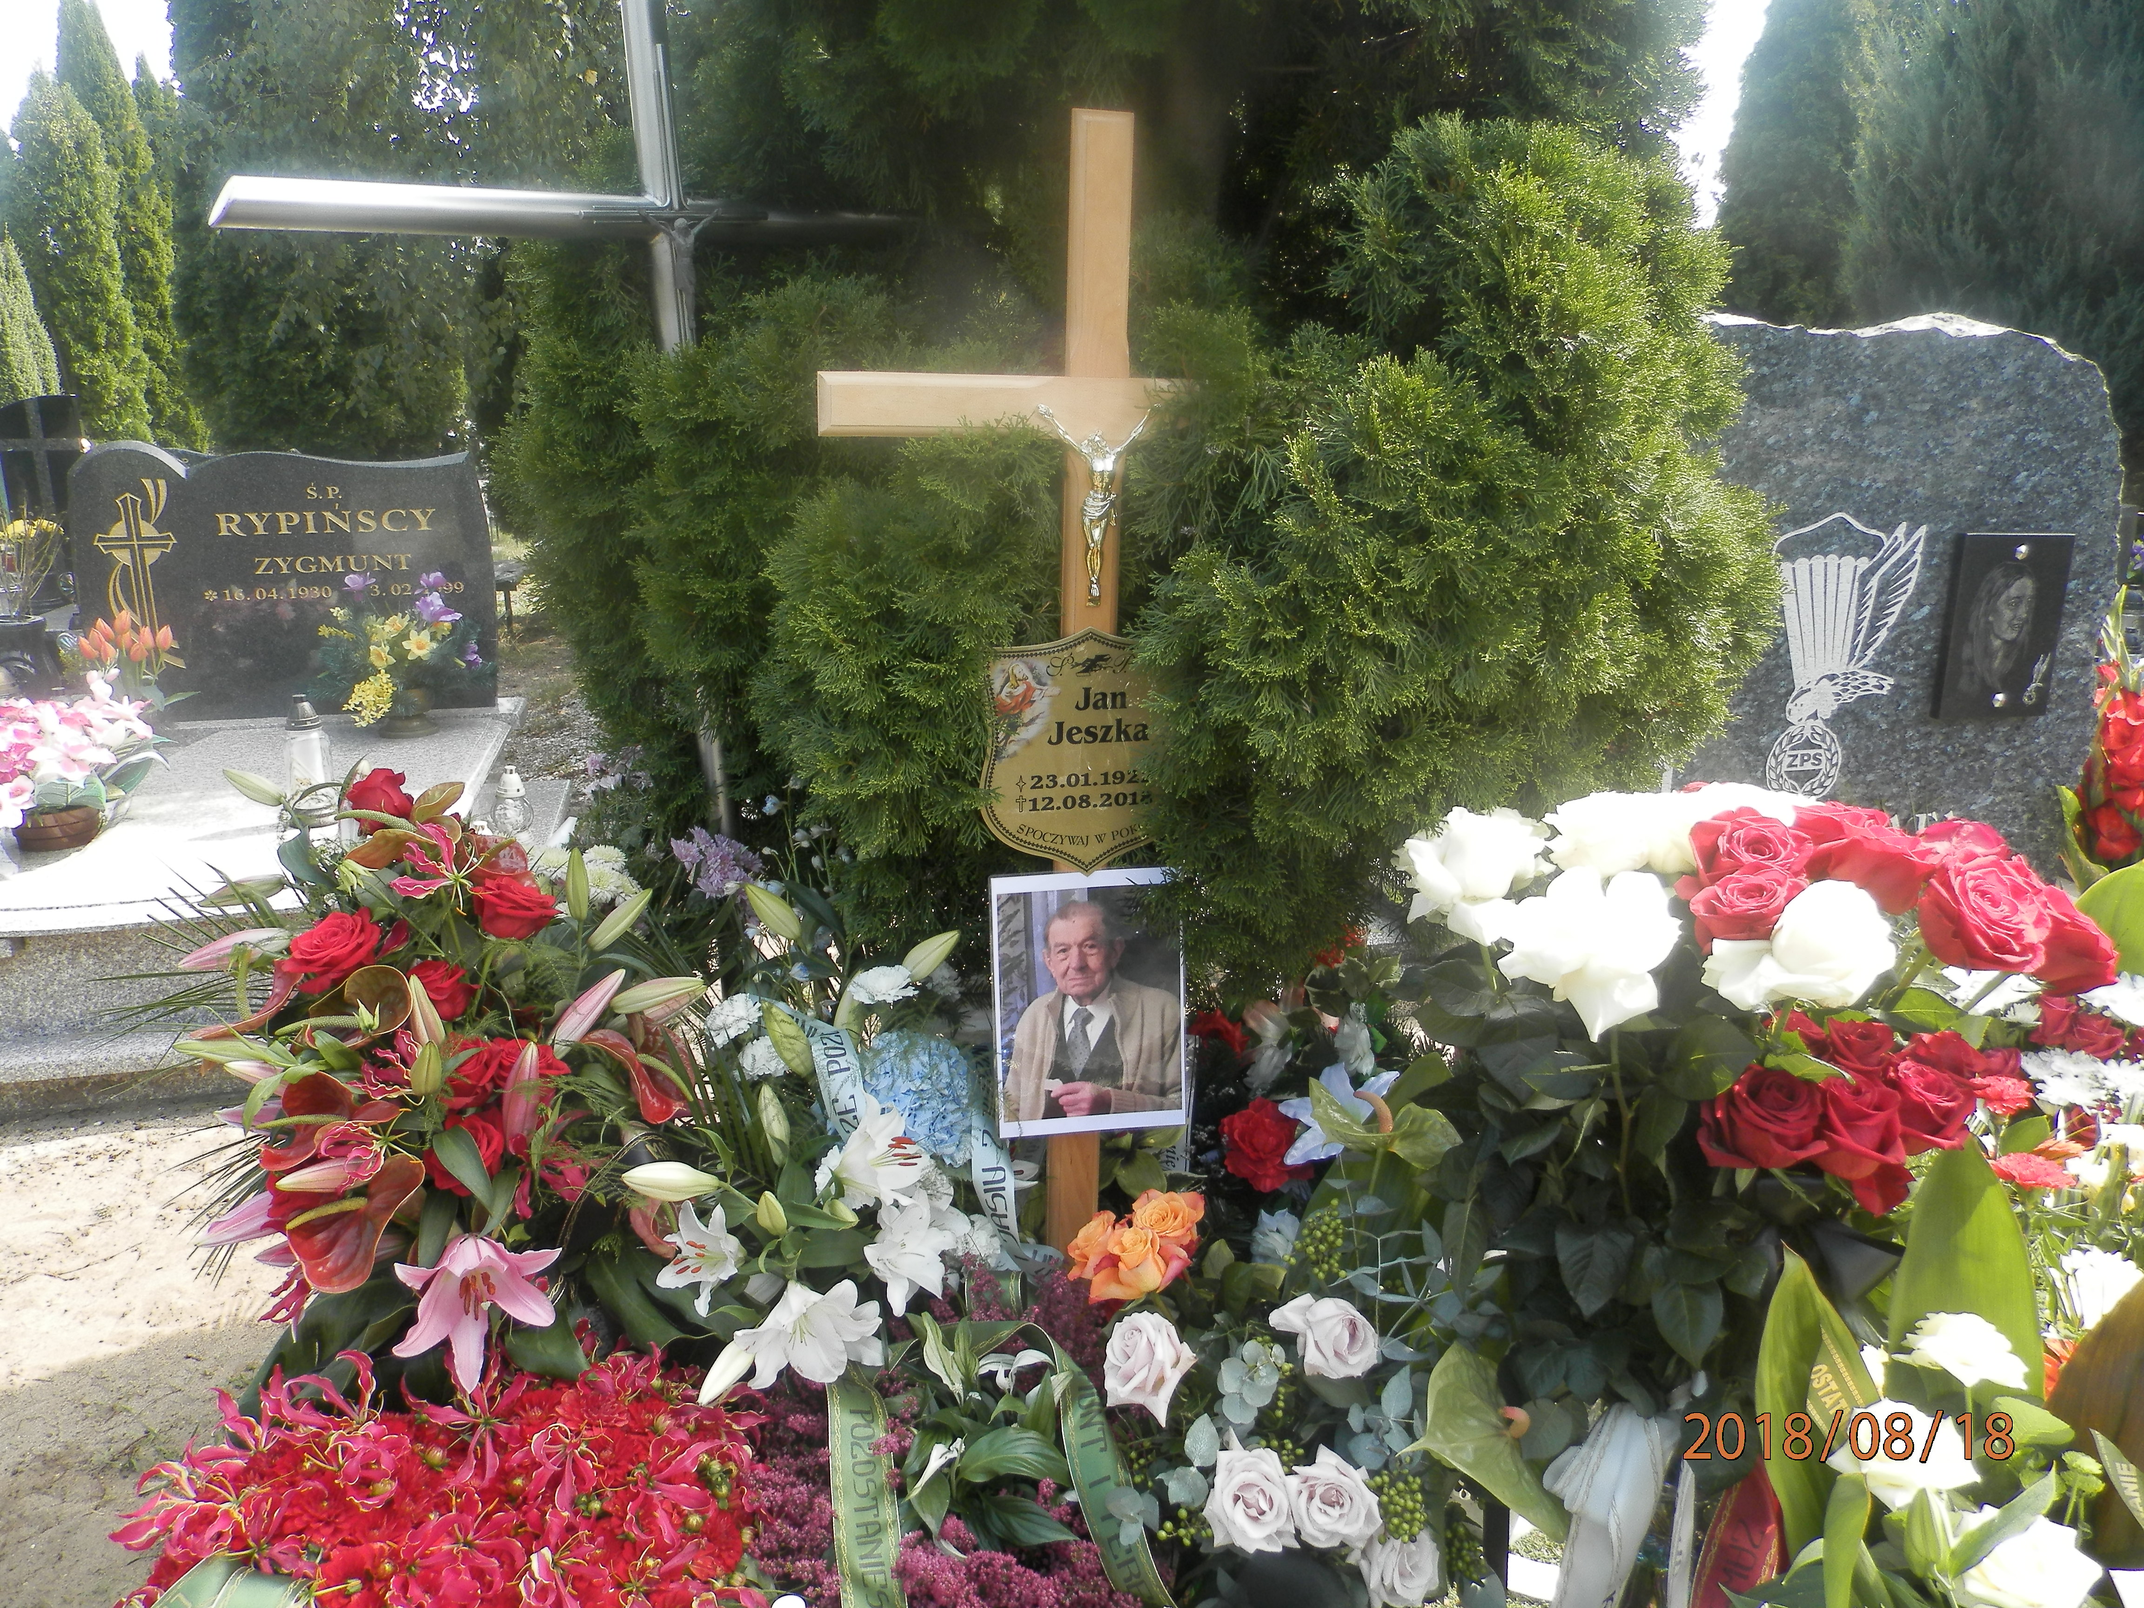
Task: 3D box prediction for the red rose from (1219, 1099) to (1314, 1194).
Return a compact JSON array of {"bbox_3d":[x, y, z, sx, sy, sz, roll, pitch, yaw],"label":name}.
[{"bbox_3d":[0.191,0.339,1.530,0.090,0.092,0.070,0,0,6],"label":"red rose"}]

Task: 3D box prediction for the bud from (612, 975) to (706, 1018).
[{"bbox_3d":[-0.361,0.167,1.350,0.090,0.030,0.030,-12,18,18],"label":"bud"}]

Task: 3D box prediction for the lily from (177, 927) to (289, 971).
[{"bbox_3d":[-0.770,0.133,1.420,0.105,0.030,0.030,-16,0,-7],"label":"lily"}]

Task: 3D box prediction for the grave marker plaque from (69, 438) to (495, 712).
[{"bbox_3d":[-2.362,-0.676,4.678,1.150,0.800,0.090,-4,16,-14],"label":"grave marker plaque"}]

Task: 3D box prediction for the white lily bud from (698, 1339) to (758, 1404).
[{"bbox_3d":[-0.312,0.513,1.400,0.075,0.030,0.030,-49,0,-18],"label":"white lily bud"}]

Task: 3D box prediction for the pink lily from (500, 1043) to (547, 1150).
[{"bbox_3d":[-0.486,0.259,1.370,0.036,0.100,0.036,7,15,-8],"label":"pink lily"}]

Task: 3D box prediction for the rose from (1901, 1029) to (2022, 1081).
[{"bbox_3d":[0.740,0.213,1.290,0.090,0.065,0.080,-2,0,-6],"label":"rose"}]

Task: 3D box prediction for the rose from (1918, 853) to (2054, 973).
[{"bbox_3d":[0.696,0.084,1.180,0.100,0.088,0.085,-1,0,-3],"label":"rose"}]

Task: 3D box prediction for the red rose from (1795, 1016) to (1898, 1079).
[{"bbox_3d":[0.625,0.197,1.250,0.078,0.057,0.075,1,30,0],"label":"red rose"}]

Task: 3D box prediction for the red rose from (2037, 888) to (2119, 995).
[{"bbox_3d":[0.726,0.100,1.130,0.080,0.078,0.068,-11,-11,-34],"label":"red rose"}]

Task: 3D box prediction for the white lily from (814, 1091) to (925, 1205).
[{"bbox_3d":[-0.194,0.335,1.500,0.080,0.110,0.110,15,24,32],"label":"white lily"}]

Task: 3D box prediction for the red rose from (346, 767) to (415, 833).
[{"bbox_3d":[-0.652,-0.003,1.460,0.062,0.060,0.062,1,20,0],"label":"red rose"}]

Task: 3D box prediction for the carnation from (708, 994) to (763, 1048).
[{"bbox_3d":[-0.353,0.227,1.620,0.060,0.058,0.050,6,-14,20],"label":"carnation"}]

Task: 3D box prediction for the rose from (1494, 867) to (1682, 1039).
[{"bbox_3d":[0.334,0.095,1.000,0.115,0.090,0.110,0,57,0],"label":"rose"}]

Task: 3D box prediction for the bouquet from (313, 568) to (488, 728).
[{"bbox_3d":[-1.542,-0.355,3.550,0.390,0.370,0.300,-2,18,-5],"label":"bouquet"}]

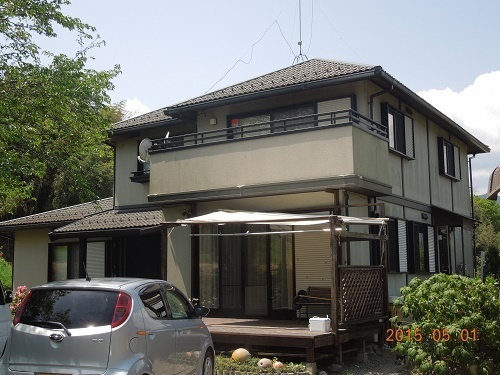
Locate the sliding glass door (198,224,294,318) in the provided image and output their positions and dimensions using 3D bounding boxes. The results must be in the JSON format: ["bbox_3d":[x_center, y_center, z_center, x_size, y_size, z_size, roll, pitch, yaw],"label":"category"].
[{"bbox_3d":[-0.134,1.799,14.103,2.630,2.120,0.100,-5,-9,32],"label":"sliding glass door"}]

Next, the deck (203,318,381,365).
[{"bbox_3d":[-0.038,2.881,12.050,4.400,0.435,3.050,-5,-9,32],"label":"deck"}]

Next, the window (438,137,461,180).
[{"bbox_3d":[6.519,-0.853,20.170,0.140,1.150,2.100,-5,-9,32],"label":"window"}]

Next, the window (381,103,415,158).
[{"bbox_3d":[3.868,-1.391,16.031,0.140,1.130,2.050,-5,-9,32],"label":"window"}]

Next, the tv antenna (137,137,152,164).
[{"bbox_3d":[-2.516,-0.888,14.899,0.250,0.520,0.460,-5,-9,29],"label":"tv antenna"}]

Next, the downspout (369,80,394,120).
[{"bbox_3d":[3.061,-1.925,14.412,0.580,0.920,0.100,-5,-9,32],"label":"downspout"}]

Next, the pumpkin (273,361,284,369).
[{"bbox_3d":[0.427,2.656,9.300,0.155,0.125,0.155,-1,-8,0],"label":"pumpkin"}]

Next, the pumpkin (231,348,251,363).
[{"bbox_3d":[-0.143,2.675,9.900,0.280,0.220,0.280,-1,-8,0],"label":"pumpkin"}]

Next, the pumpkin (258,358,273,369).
[{"bbox_3d":[0.229,2.635,9.300,0.200,0.155,0.200,-1,-8,0],"label":"pumpkin"}]

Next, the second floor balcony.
[{"bbox_3d":[0.391,-0.477,14.285,5.180,1.470,2.150,-5,-9,32],"label":"second floor balcony"}]

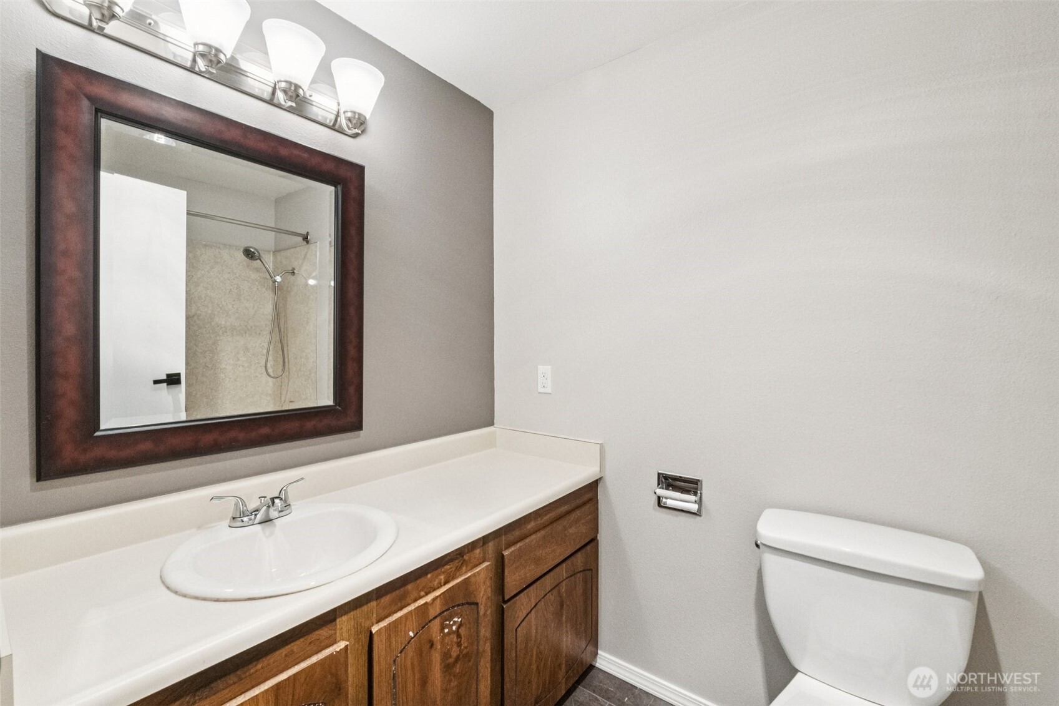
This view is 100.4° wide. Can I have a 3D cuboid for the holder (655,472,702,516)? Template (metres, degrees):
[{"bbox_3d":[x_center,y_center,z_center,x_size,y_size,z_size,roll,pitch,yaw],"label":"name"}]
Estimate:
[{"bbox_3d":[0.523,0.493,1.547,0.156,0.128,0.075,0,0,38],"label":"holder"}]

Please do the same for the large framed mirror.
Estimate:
[{"bbox_3d":[-0.821,-0.187,1.240,0.035,0.912,0.757,0,0,38],"label":"large framed mirror"}]

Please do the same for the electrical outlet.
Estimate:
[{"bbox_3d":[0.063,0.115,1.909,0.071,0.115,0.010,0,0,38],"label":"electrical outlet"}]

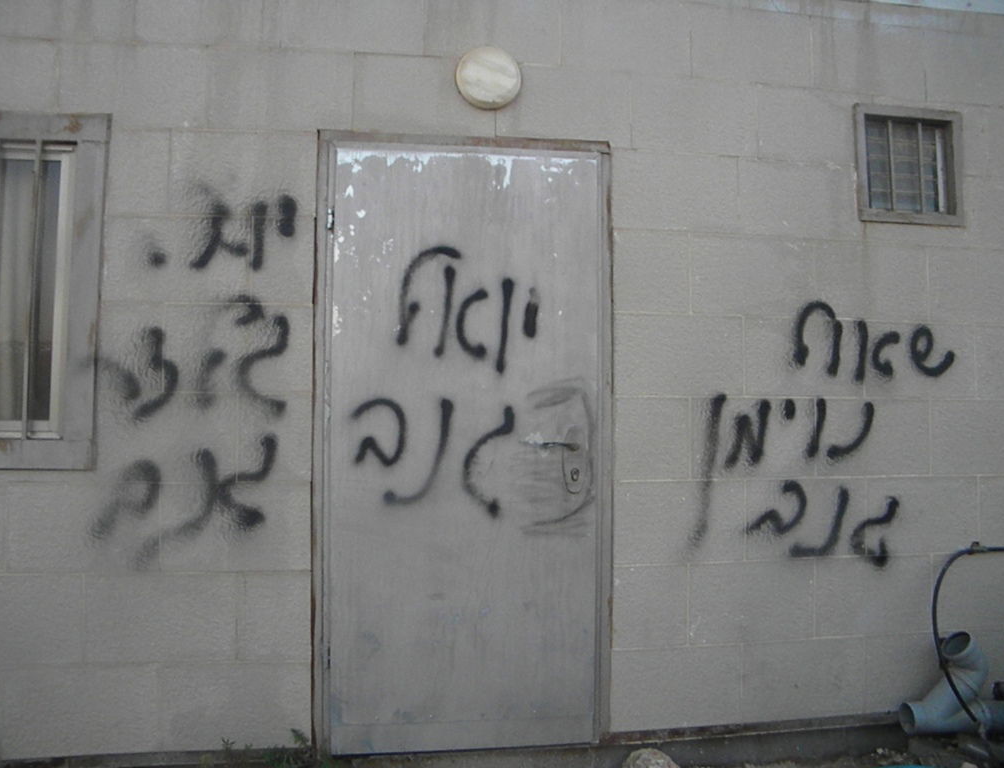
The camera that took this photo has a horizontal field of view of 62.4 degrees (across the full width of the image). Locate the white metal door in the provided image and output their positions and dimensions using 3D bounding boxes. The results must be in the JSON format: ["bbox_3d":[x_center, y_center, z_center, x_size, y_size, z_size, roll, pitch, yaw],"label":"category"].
[{"bbox_3d":[-0.124,0.178,2.856,1.000,2.090,0.090,1,-3,-8],"label":"white metal door"}]

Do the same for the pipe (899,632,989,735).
[{"bbox_3d":[1.548,1.053,2.912,0.320,0.330,0.180,1,-3,-8],"label":"pipe"}]

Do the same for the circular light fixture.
[{"bbox_3d":[-0.050,-1.062,2.880,0.228,0.228,0.085,1,-3,-8],"label":"circular light fixture"}]

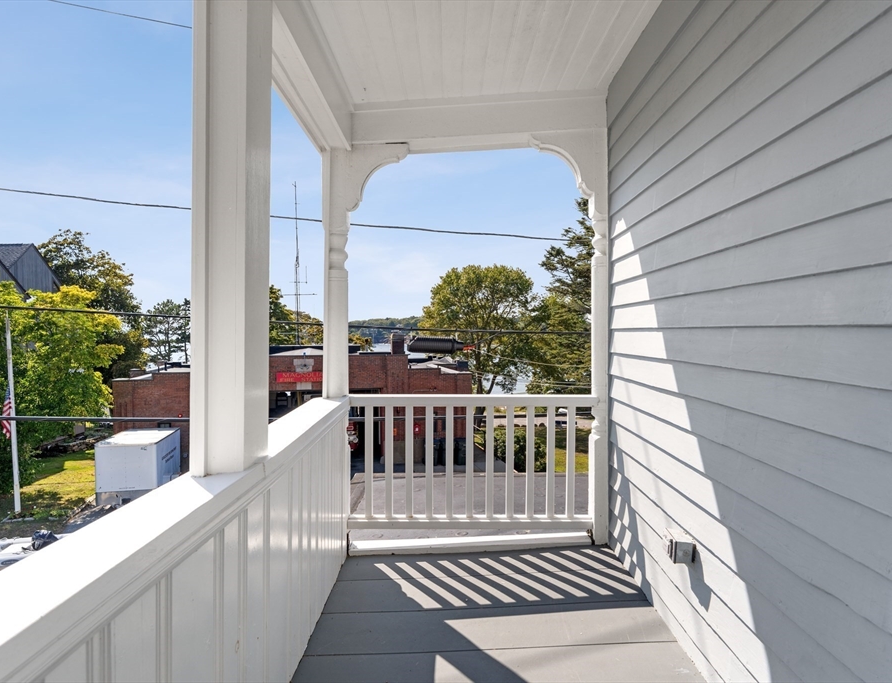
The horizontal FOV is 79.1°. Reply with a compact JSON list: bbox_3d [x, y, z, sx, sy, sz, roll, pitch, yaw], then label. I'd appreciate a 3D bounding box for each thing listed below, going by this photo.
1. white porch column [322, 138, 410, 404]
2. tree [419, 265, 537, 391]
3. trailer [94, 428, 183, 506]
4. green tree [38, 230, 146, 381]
[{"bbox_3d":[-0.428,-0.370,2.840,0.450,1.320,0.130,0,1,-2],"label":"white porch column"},{"bbox_3d":[2.300,0.300,37.000,7.900,11.200,7.900,0,1,3],"label":"tree"},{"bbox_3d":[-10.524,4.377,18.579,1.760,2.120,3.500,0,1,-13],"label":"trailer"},{"bbox_3d":[-21.950,-0.570,33.000,7.800,12.300,7.800,0,1,-34],"label":"green tree"}]

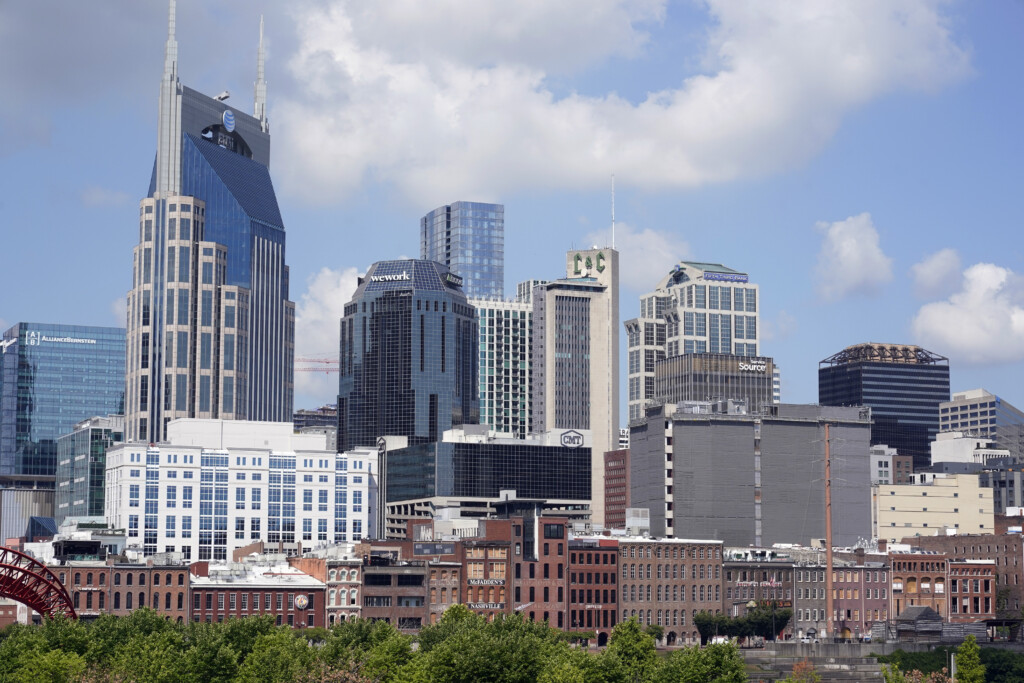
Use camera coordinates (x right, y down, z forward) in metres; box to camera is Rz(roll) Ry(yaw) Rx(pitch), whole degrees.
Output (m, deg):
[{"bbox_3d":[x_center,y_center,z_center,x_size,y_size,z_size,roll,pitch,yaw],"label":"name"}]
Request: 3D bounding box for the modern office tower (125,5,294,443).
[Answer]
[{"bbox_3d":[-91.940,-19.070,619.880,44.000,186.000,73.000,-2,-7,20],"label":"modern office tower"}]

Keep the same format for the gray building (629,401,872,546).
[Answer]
[{"bbox_3d":[65.900,47.670,559.270,64.670,59.980,28.000,3,-8,-24],"label":"gray building"}]

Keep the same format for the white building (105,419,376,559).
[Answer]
[{"bbox_3d":[-71.220,46.600,520.180,68.880,51.600,34.000,3,-8,-24],"label":"white building"}]

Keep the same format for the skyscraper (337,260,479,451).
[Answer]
[{"bbox_3d":[-34.127,27.347,655.140,42.000,109.543,42.000,3,-8,-24],"label":"skyscraper"}]

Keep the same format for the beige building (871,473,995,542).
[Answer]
[{"bbox_3d":[111.840,55.030,569.600,41.000,32.000,28.000,3,-8,-24],"label":"beige building"}]

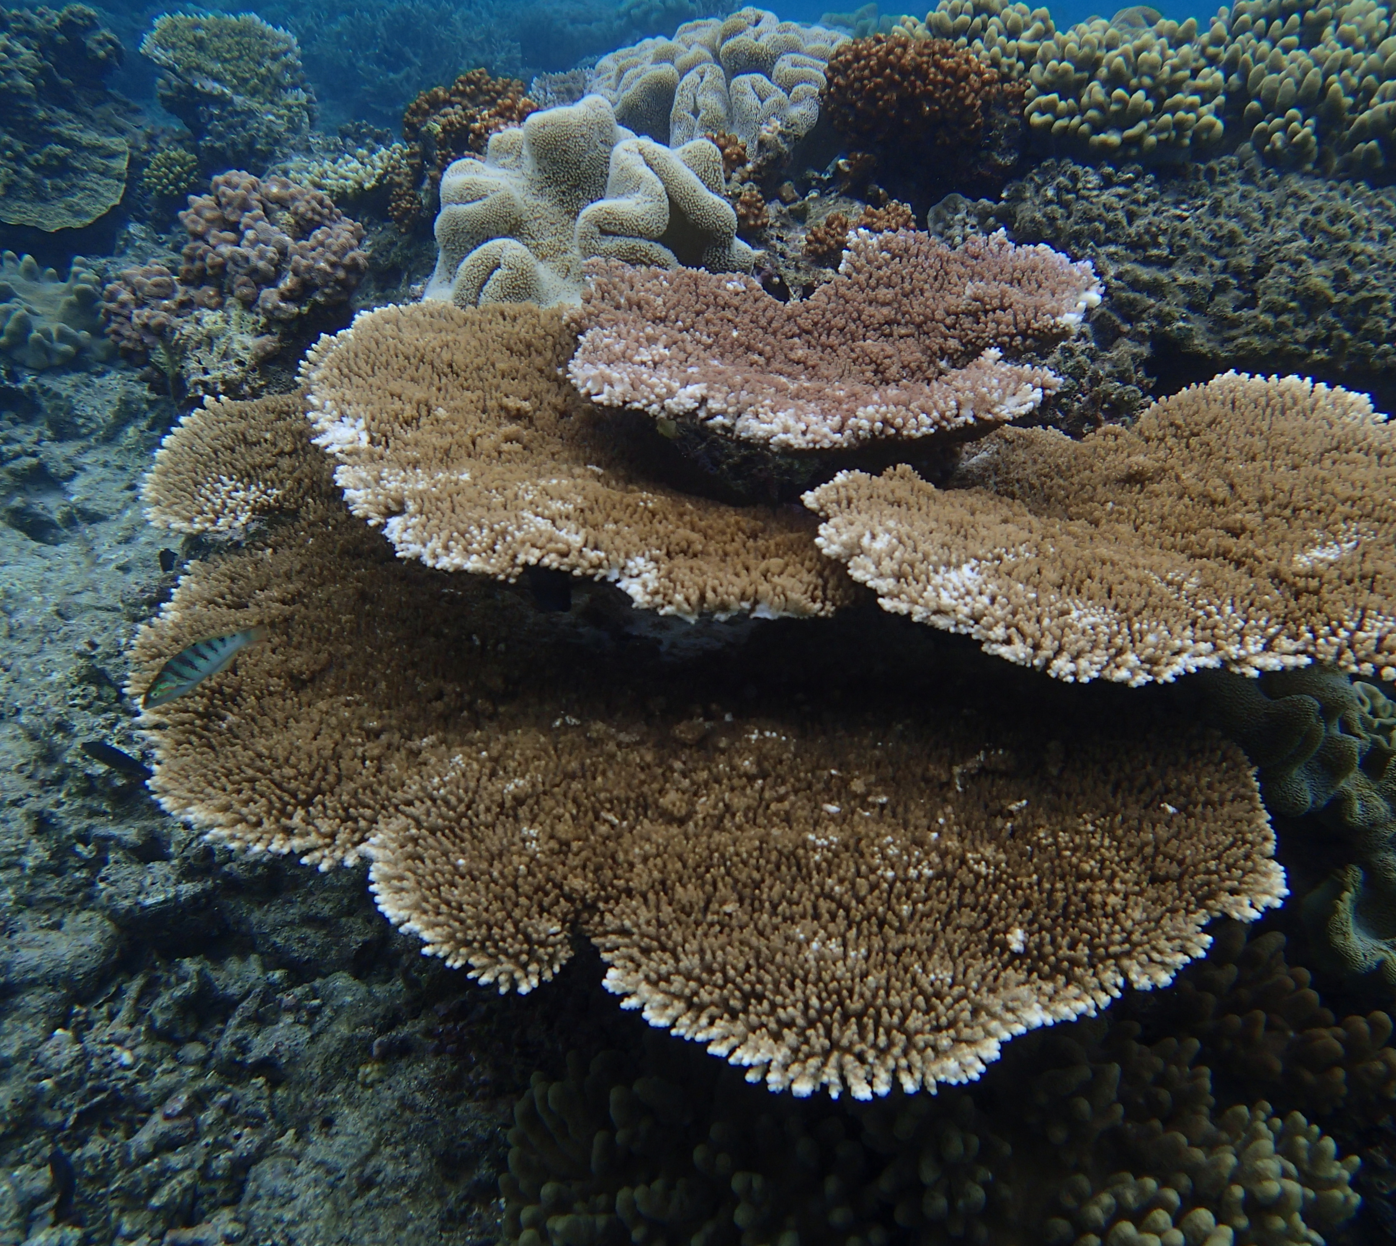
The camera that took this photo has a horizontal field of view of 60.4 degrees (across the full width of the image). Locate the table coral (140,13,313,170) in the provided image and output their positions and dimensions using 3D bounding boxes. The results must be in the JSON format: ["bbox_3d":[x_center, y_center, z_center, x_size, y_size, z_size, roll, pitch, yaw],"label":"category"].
[{"bbox_3d":[-1.016,-1.149,2.600,0.337,0.310,0.303,-9,27,-18],"label":"table coral"}]

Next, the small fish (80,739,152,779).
[{"bbox_3d":[-0.532,0.127,1.100,0.086,0.024,0.013,21,32,21],"label":"small fish"}]

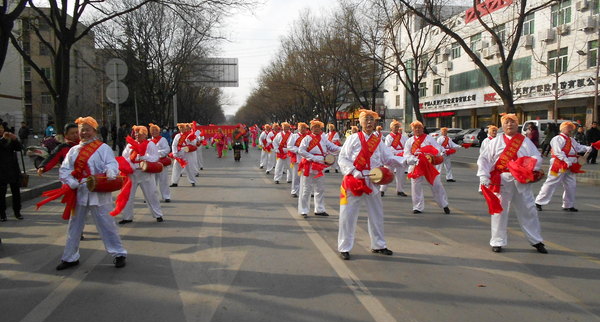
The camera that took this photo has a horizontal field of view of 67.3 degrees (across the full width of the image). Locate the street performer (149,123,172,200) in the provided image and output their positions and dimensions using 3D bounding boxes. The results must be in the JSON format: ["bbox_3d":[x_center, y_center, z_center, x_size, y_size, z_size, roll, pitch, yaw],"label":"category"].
[{"bbox_3d":[-2.953,0.032,9.427,0.620,1.640,0.500,0,4,3],"label":"street performer"}]

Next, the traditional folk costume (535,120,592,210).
[{"bbox_3d":[4.943,0.080,8.478,0.950,1.680,0.570,-1,4,-9],"label":"traditional folk costume"}]

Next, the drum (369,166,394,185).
[{"bbox_3d":[0.945,0.168,5.226,0.210,0.210,0.310,3,5,38],"label":"drum"}]

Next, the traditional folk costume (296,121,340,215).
[{"bbox_3d":[0.331,0.226,7.850,0.700,1.428,0.450,-1,4,-14],"label":"traditional folk costume"}]

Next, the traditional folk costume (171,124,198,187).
[{"bbox_3d":[-3.126,-0.047,12.200,0.680,1.448,0.450,-1,4,-6],"label":"traditional folk costume"}]

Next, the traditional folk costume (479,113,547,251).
[{"bbox_3d":[2.674,0.263,5.734,0.800,1.710,0.550,1,4,14],"label":"traditional folk costume"}]

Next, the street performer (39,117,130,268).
[{"bbox_3d":[-2.415,0.331,5.067,0.880,1.670,0.570,-1,4,-14],"label":"street performer"}]

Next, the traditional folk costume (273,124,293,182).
[{"bbox_3d":[-0.472,-0.225,12.700,0.560,1.719,0.450,-2,4,-17],"label":"traditional folk costume"}]

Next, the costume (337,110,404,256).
[{"bbox_3d":[0.838,0.269,5.280,0.800,1.722,0.500,-1,4,-10],"label":"costume"}]

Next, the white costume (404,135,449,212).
[{"bbox_3d":[2.354,0.192,8.386,0.800,1.410,0.550,1,4,12],"label":"white costume"}]

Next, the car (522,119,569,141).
[{"bbox_3d":[16.050,-1.607,28.258,4.000,1.900,1.650,-1,4,-14],"label":"car"}]

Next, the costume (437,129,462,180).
[{"bbox_3d":[4.397,-0.089,13.300,0.700,1.357,0.420,-1,4,-11],"label":"costume"}]

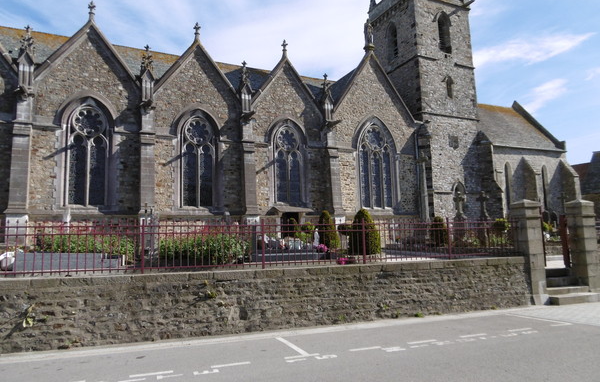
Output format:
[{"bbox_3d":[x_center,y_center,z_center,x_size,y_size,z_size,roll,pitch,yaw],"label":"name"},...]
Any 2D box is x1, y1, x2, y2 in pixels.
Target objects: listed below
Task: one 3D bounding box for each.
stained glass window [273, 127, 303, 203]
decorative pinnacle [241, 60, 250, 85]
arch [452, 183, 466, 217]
[{"bbox_3d":[-0.655,-1.532,23.620,1.892,4.648,0.350,2,-8,-26],"label":"stained glass window"},{"bbox_3d":[-2.777,-6.030,21.185,0.387,1.092,0.387,2,-7,-26],"label":"decorative pinnacle"},{"bbox_3d":[10.699,0.589,28.224,1.291,2.376,0.400,2,-8,-26],"label":"arch"}]

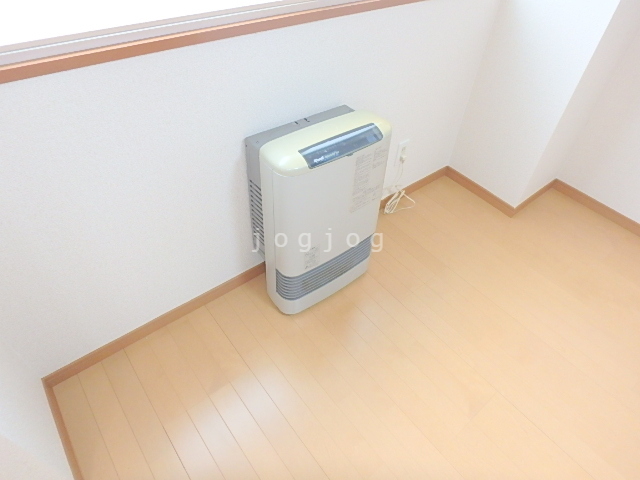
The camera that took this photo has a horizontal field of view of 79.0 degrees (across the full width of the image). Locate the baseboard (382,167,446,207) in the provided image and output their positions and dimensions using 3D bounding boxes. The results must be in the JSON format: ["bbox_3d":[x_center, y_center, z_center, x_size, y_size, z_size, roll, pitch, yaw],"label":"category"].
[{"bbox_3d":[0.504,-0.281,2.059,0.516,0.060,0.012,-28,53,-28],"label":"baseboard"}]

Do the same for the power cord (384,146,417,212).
[{"bbox_3d":[0.402,-0.280,1.872,0.190,0.310,0.085,-28,53,-28],"label":"power cord"}]

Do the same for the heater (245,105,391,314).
[{"bbox_3d":[-0.007,-0.082,1.375,0.413,0.672,0.223,-28,53,-28],"label":"heater"}]

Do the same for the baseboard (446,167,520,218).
[{"bbox_3d":[0.842,-0.262,2.060,0.012,0.060,0.440,-26,52,-27],"label":"baseboard"}]

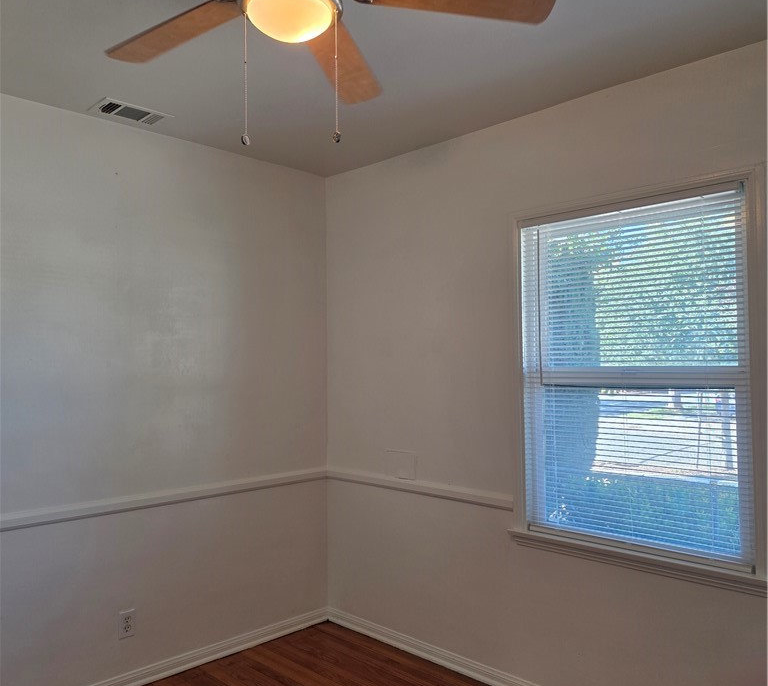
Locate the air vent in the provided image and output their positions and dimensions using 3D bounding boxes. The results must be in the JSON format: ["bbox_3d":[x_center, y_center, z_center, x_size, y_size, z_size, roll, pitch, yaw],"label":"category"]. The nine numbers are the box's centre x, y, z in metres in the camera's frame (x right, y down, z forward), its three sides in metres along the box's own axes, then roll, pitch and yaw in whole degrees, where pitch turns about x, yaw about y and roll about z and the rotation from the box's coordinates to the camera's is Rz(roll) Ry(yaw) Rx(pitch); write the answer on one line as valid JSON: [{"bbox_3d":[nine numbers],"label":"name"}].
[{"bbox_3d":[-1.061,-0.956,2.862,0.200,0.015,0.299,-2,-3,45],"label":"air vent"}]

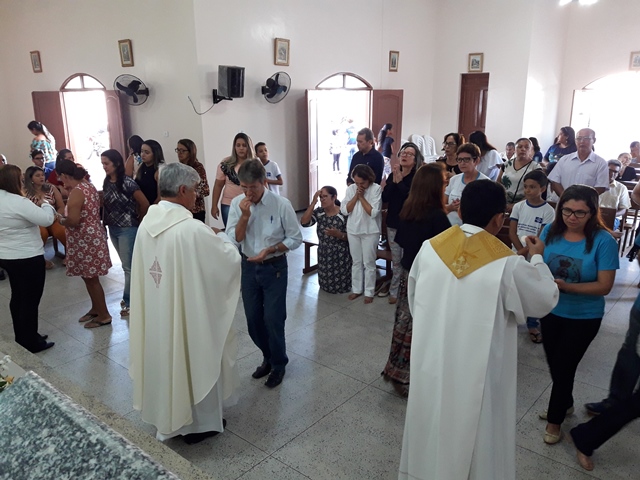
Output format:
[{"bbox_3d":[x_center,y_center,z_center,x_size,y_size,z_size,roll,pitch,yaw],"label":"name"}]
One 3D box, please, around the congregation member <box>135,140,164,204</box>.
[{"bbox_3d":[-1.806,-0.284,5.700,0.450,1.619,0.300,4,15,16],"label":"congregation member"}]

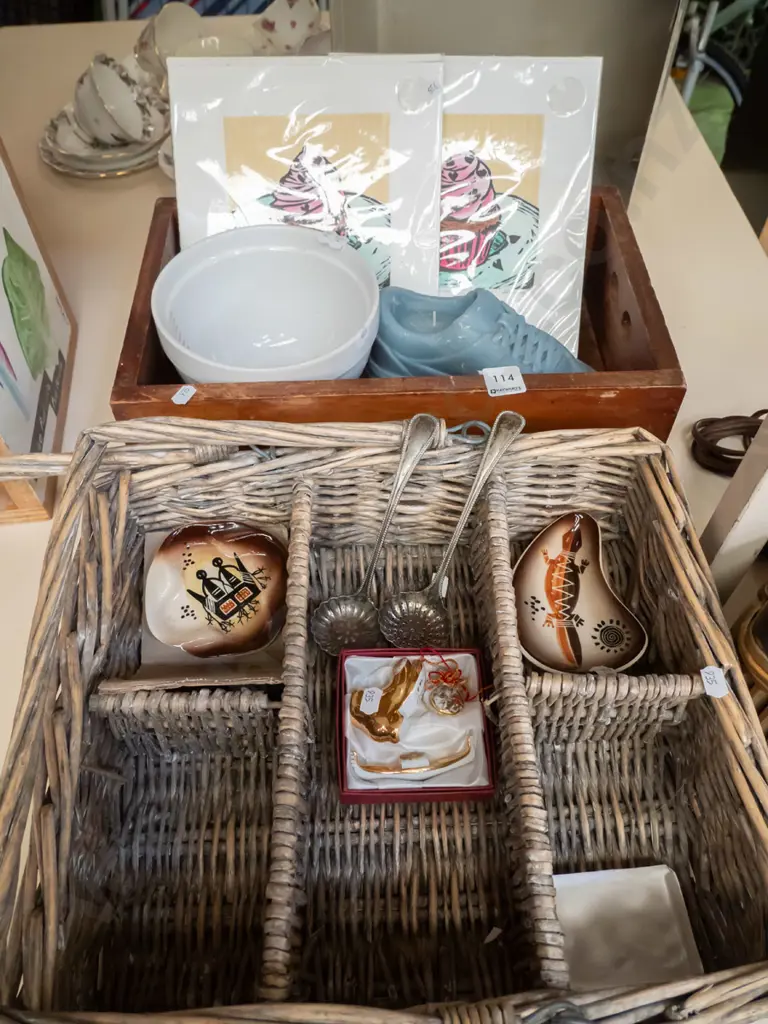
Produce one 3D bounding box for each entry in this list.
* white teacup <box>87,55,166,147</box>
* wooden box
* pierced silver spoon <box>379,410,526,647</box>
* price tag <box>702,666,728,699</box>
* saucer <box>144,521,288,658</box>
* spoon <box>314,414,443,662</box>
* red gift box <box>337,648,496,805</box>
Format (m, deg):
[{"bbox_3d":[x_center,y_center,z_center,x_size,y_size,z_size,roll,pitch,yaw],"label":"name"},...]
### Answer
[{"bbox_3d":[-0.299,-0.430,0.889,0.058,0.098,0.098,-19,51,22],"label":"white teacup"},{"bbox_3d":[0.008,-0.149,0.687,0.400,0.102,0.244,-2,54,-1],"label":"wooden box"},{"bbox_3d":[0.054,0.014,0.565,0.045,0.026,0.189,22,75,16],"label":"pierced silver spoon"},{"bbox_3d":[0.191,0.098,0.478,0.013,0.001,0.019,-2,54,-1],"label":"price tag"},{"bbox_3d":[-0.113,0.056,0.573,0.098,0.022,0.104,-5,59,-3],"label":"saucer"},{"bbox_3d":[0.001,0.014,0.565,0.045,0.026,0.183,19,74,14],"label":"spoon"},{"bbox_3d":[0.019,0.132,0.517,0.090,0.022,0.091,-1,54,0],"label":"red gift box"}]

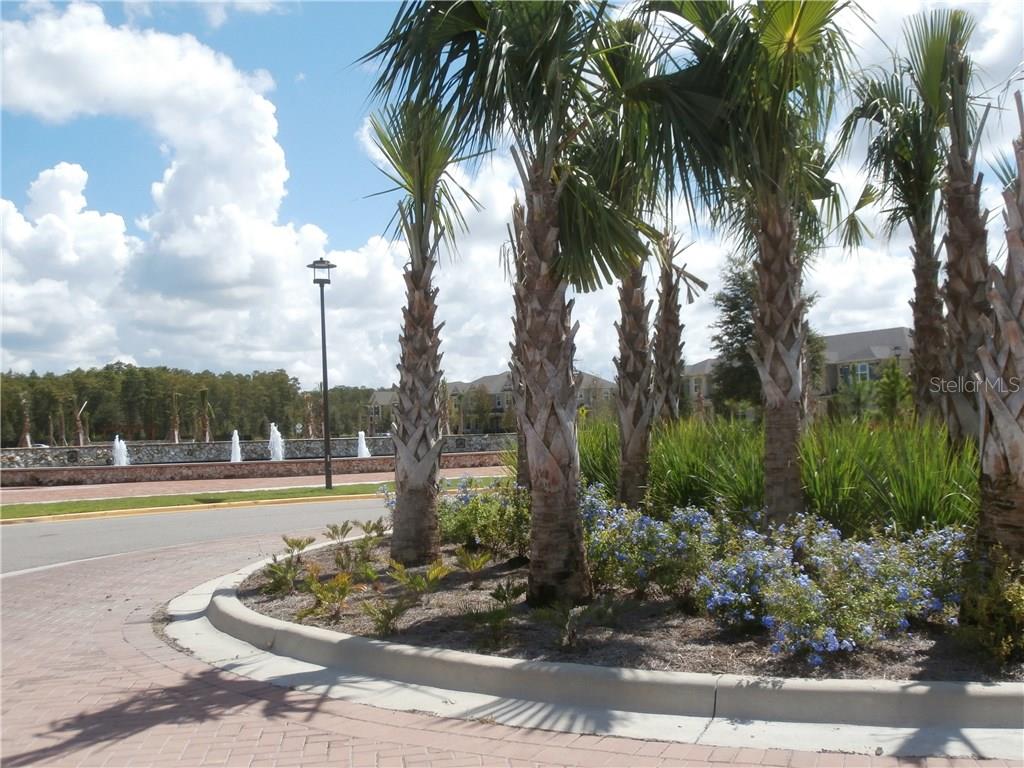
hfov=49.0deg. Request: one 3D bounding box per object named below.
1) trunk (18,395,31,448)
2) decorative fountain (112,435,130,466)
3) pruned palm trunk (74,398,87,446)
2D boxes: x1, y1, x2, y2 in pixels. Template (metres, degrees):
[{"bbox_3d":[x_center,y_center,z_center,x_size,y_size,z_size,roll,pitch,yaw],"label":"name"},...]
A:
[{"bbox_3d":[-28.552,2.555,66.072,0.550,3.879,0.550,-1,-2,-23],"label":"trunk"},{"bbox_3d":[-13.379,2.313,38.521,0.580,1.130,0.580,-1,-2,-19],"label":"decorative fountain"},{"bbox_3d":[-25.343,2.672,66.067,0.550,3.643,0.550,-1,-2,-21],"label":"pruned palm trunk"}]

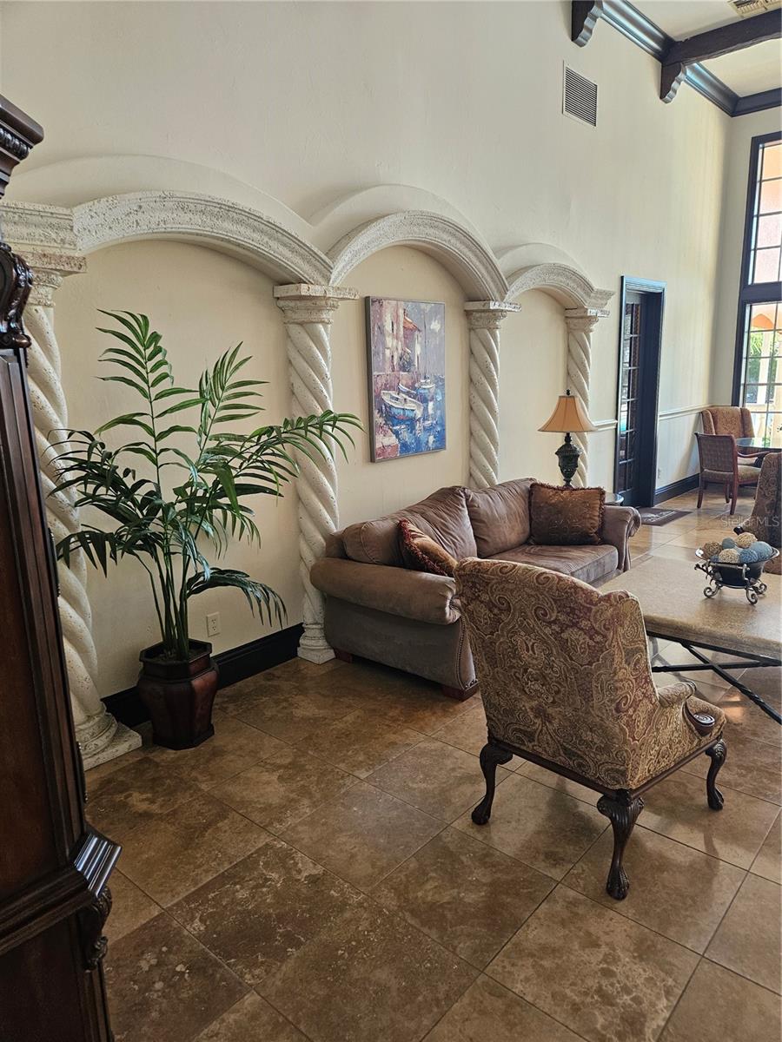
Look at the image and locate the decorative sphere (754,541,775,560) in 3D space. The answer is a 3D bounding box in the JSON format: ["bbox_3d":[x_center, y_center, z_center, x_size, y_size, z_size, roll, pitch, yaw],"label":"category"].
[{"bbox_3d":[1.877,0.161,3.508,0.106,0.106,0.106,4,14,24],"label":"decorative sphere"}]

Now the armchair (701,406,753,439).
[{"bbox_3d":[4.430,-0.883,8.824,0.720,1.070,0.800,-4,13,-9],"label":"armchair"}]

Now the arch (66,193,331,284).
[{"bbox_3d":[-0.855,-1.298,3.205,0.282,0.347,1.408,10,17,41],"label":"arch"}]

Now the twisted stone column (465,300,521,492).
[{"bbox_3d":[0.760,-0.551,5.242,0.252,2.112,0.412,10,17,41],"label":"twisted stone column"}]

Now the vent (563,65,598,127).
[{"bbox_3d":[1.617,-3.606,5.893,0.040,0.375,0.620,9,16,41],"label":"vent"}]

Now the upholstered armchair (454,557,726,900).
[{"bbox_3d":[0.757,0.607,2.539,0.830,1.065,0.700,-13,17,-43],"label":"upholstered armchair"}]

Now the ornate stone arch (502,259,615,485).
[{"bbox_3d":[1.366,-0.870,5.920,0.250,2.464,1.795,9,16,41],"label":"ornate stone arch"}]

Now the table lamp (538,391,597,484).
[{"bbox_3d":[1.441,-0.619,5.631,0.470,0.870,0.470,9,16,41],"label":"table lamp"}]

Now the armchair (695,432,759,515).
[{"bbox_3d":[3.771,-0.559,7.680,0.634,0.865,0.533,-9,15,-30],"label":"armchair"}]

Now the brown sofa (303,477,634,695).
[{"bbox_3d":[0.698,0.235,4.500,1.006,0.915,2.394,10,17,41],"label":"brown sofa"}]

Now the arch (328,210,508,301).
[{"bbox_3d":[0.170,-1.680,4.408,0.250,0.490,1.754,9,16,41],"label":"arch"}]

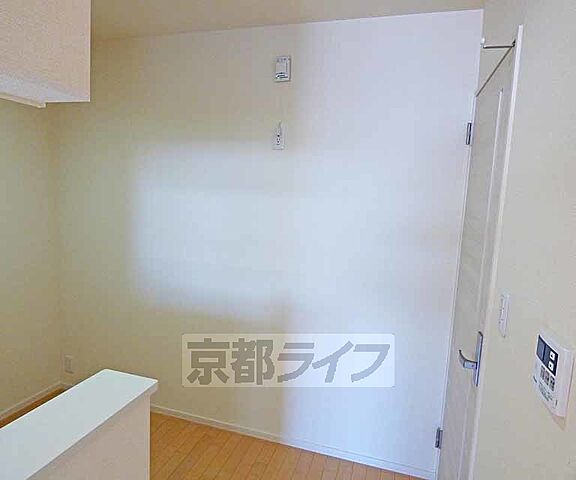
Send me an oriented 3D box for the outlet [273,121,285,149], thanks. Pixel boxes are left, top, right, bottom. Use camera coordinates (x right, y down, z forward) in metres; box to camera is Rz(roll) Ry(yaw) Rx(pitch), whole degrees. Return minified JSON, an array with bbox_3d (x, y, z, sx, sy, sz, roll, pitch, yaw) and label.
[{"bbox_3d":[-0.054,-0.563,1.931,0.071,0.125,0.012,5,6,15],"label":"outlet"}]

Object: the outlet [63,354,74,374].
[{"bbox_3d":[-1.585,0.897,2.497,0.070,0.120,0.010,5,6,15],"label":"outlet"}]

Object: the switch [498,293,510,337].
[{"bbox_3d":[0.644,0.224,1.039,0.010,0.120,0.070,5,6,15],"label":"switch"}]

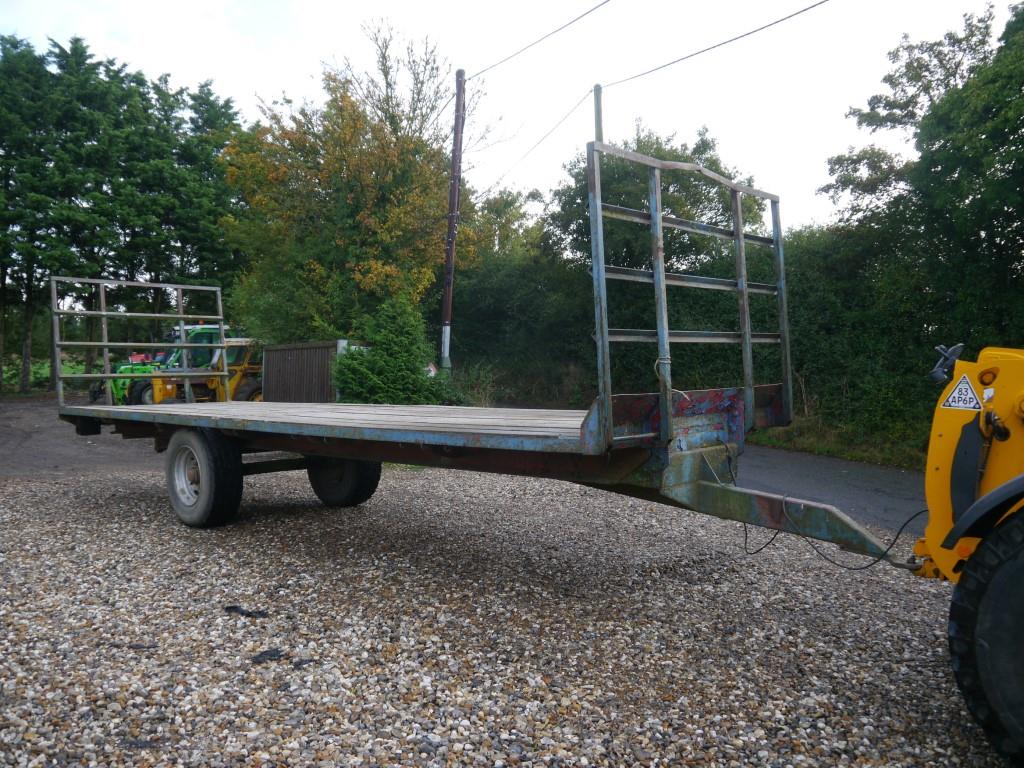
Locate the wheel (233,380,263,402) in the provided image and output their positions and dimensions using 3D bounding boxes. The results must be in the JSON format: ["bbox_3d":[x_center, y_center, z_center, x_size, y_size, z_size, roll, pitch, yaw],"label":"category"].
[{"bbox_3d":[-6.000,0.530,20.200,1.400,1.400,0.420,-1,1,-27],"label":"wheel"}]

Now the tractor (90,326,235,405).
[{"bbox_3d":[-9.300,-0.280,23.200,4.800,2.700,2.200,-1,1,-29],"label":"tractor"}]

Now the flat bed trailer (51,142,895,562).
[{"bbox_3d":[-1.502,0.008,8.407,10.504,2.929,2.444,0,2,44],"label":"flat bed trailer"}]

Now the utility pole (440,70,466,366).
[{"bbox_3d":[-1.466,-3.300,20.000,0.250,8.600,0.250,3,0,0],"label":"utility pole"}]

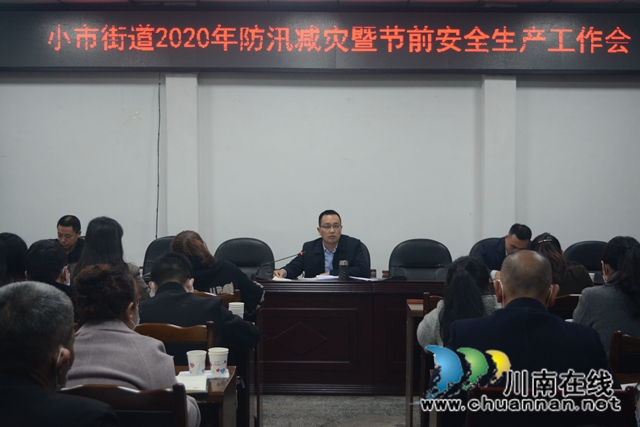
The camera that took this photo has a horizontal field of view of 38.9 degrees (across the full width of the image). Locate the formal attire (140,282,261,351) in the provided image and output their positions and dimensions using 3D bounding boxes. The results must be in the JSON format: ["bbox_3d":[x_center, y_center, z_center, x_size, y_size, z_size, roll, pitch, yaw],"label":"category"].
[{"bbox_3d":[-0.519,0.551,3.750,0.540,0.580,0.450,0,3,1],"label":"formal attire"}]

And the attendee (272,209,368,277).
[{"bbox_3d":[0.018,0.571,6.650,0.700,1.240,0.700,0,3,0],"label":"attendee"}]

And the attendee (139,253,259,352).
[{"bbox_3d":[-0.530,0.733,3.830,0.540,1.170,0.720,0,3,1],"label":"attendee"}]

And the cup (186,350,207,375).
[{"bbox_3d":[-0.457,0.557,3.370,0.075,0.086,0.075,0,3,0],"label":"cup"}]

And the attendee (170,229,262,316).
[{"bbox_3d":[-0.537,0.676,4.750,0.500,1.200,0.720,0,3,-3],"label":"attendee"}]

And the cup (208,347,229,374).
[{"bbox_3d":[-0.373,0.548,3.350,0.076,0.095,0.076,0,3,0],"label":"cup"}]

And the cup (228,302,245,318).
[{"bbox_3d":[-0.390,0.478,4.250,0.075,0.105,0.075,0,3,0],"label":"cup"}]

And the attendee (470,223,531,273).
[{"bbox_3d":[1.357,0.618,6.600,0.600,1.150,0.720,0,3,-9],"label":"attendee"}]

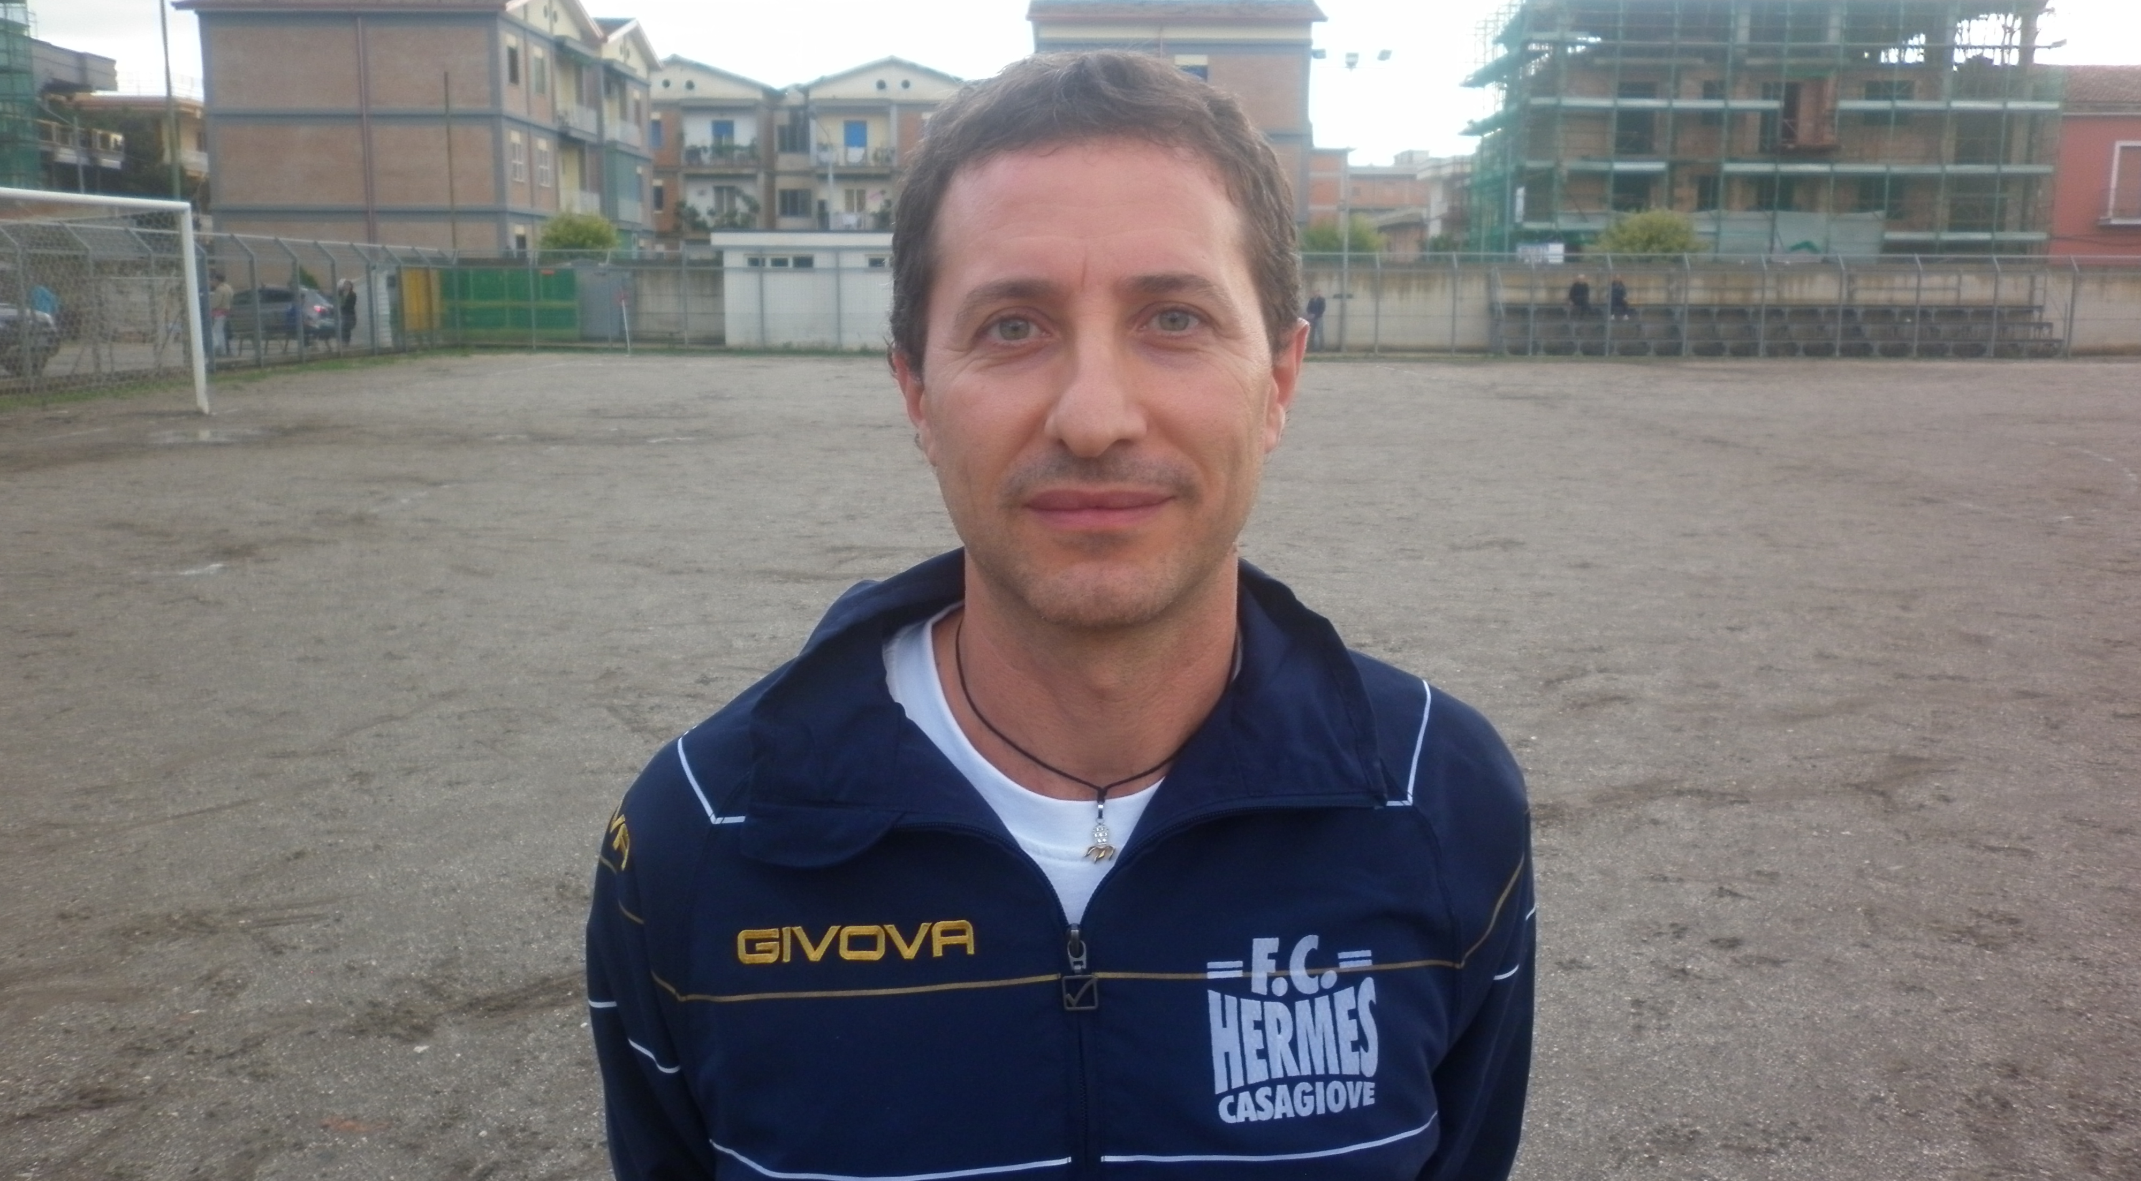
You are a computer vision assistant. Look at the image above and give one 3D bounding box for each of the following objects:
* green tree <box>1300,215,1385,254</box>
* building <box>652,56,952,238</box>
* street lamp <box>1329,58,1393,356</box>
[{"bbox_3d":[8.433,-9.500,54.172,3.000,4.100,2.900,0,9,0],"label":"green tree"},{"bbox_3d":[-14.231,-19.870,89.473,21.800,13.200,11.200,0,9,0],"label":"building"},{"bbox_3d":[8.089,-11.100,49.857,2.100,8.550,0.600,0,9,0],"label":"street lamp"}]

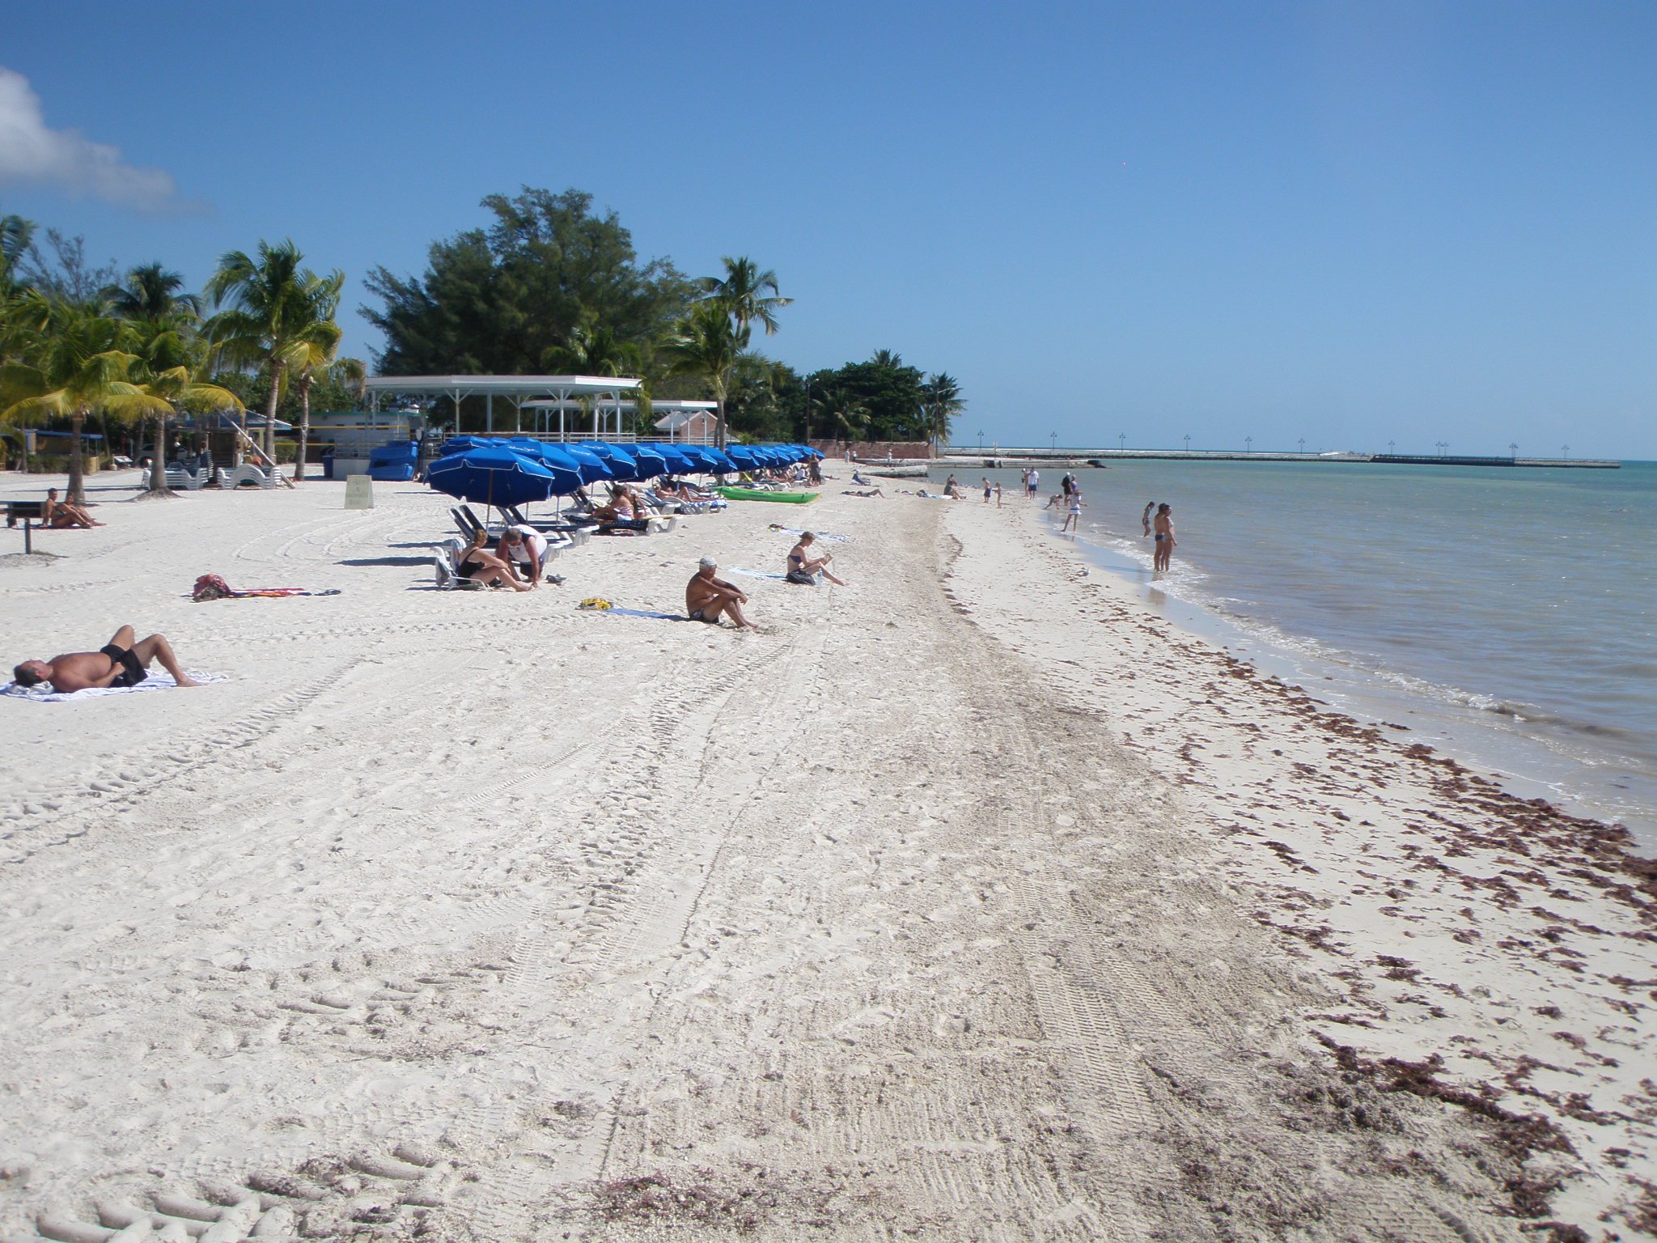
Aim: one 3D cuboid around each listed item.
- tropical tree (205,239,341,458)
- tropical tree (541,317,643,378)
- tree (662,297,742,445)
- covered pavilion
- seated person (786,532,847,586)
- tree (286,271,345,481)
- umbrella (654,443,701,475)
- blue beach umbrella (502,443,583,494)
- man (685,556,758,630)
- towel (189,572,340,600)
[{"bbox_3d":[-25.916,-12.047,84.000,5.400,10.800,5.600,1,6,0],"label":"tropical tree"},{"bbox_3d":[-12.069,-11.550,95.000,5.600,8.200,5.600,1,6,0],"label":"tropical tree"},{"bbox_3d":[-5.768,-10.288,82.387,3.900,8.000,3.900,1,6,0],"label":"tree"},{"bbox_3d":[-16.217,-9.769,88.500,14.000,4.000,13.000,-1,6,-20],"label":"covered pavilion"},{"bbox_3d":[-0.178,-0.964,27.800,0.900,0.800,0.450,3,6,15],"label":"seated person"},{"bbox_3d":[-23.145,-10.990,81.000,4.000,9.400,4.000,1,6,0],"label":"tree"},{"bbox_3d":[-4.862,-4.266,54.000,2.300,2.000,2.300,1,6,0],"label":"umbrella"},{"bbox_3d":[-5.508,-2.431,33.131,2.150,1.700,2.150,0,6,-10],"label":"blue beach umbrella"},{"bbox_3d":[-1.317,-0.360,22.341,0.900,0.840,0.550,4,6,25],"label":"man"},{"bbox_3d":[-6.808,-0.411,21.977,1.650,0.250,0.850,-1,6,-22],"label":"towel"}]

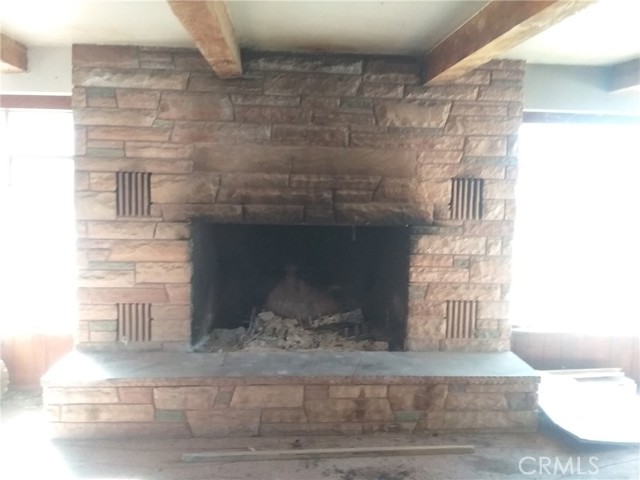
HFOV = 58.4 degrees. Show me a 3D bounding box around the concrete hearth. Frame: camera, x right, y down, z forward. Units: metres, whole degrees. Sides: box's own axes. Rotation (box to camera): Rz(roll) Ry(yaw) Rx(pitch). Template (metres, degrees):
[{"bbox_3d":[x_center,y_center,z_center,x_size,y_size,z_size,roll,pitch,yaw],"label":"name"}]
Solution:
[{"bbox_3d":[-0.140,0.968,3.657,2.953,0.366,0.527,1,5,-4],"label":"concrete hearth"}]

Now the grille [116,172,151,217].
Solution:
[{"bbox_3d":[-1.214,-0.295,3.751,0.218,0.283,0.030,1,5,-4],"label":"grille"}]

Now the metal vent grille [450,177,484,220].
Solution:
[{"bbox_3d":[0.998,-0.275,3.891,0.223,0.281,0.030,1,5,-4],"label":"metal vent grille"}]

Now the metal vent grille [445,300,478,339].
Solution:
[{"bbox_3d":[0.979,0.550,3.964,0.228,0.261,0.030,1,5,-4],"label":"metal vent grille"}]

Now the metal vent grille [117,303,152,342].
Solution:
[{"bbox_3d":[-1.234,0.551,3.826,0.223,0.255,0.030,1,5,-4],"label":"metal vent grille"}]

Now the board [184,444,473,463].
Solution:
[{"bbox_3d":[0.066,1.186,3.188,1.625,0.036,0.042,0,5,-6],"label":"board"}]

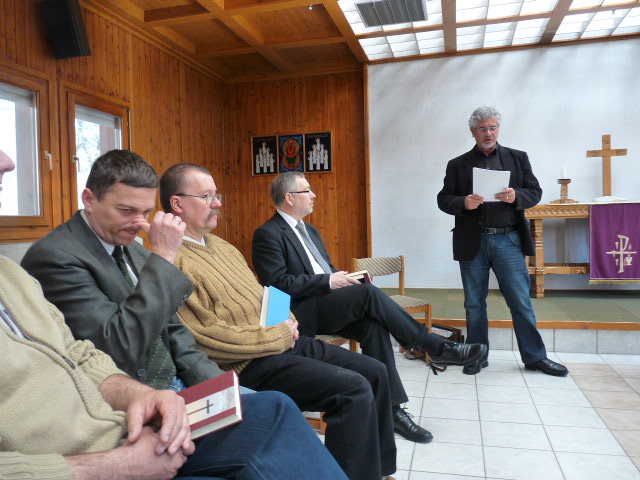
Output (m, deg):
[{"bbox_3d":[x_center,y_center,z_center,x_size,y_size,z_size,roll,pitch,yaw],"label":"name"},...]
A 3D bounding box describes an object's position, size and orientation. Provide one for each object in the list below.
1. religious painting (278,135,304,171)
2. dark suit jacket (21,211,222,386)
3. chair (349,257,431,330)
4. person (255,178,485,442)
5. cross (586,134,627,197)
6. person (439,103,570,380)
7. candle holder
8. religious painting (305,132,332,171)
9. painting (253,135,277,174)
[{"bbox_3d":[-0.359,-1.091,6.340,0.342,0.479,0.030,-1,2,16],"label":"religious painting"},{"bbox_3d":[-0.540,0.213,1.400,0.480,0.600,0.550,-1,2,20],"label":"dark suit jacket"},{"bbox_3d":[0.516,0.520,3.737,0.450,0.770,0.530,-2,2,-12],"label":"chair"},{"bbox_3d":[0.195,0.302,2.450,1.080,1.300,0.580,-1,2,32],"label":"person"},{"bbox_3d":[2.933,-0.739,5.099,0.372,0.670,0.060,-1,2,16],"label":"cross"},{"bbox_3d":[1.226,0.004,3.316,0.830,1.786,0.480,-1,2,18],"label":"person"},{"bbox_3d":[2.501,-0.494,5.124,0.265,0.263,0.252,-1,2,16],"label":"candle holder"},{"bbox_3d":[-0.013,-1.090,6.244,0.358,0.489,0.030,-1,2,16],"label":"religious painting"},{"bbox_3d":[-0.697,-1.083,6.434,0.341,0.492,0.030,-1,2,16],"label":"painting"}]

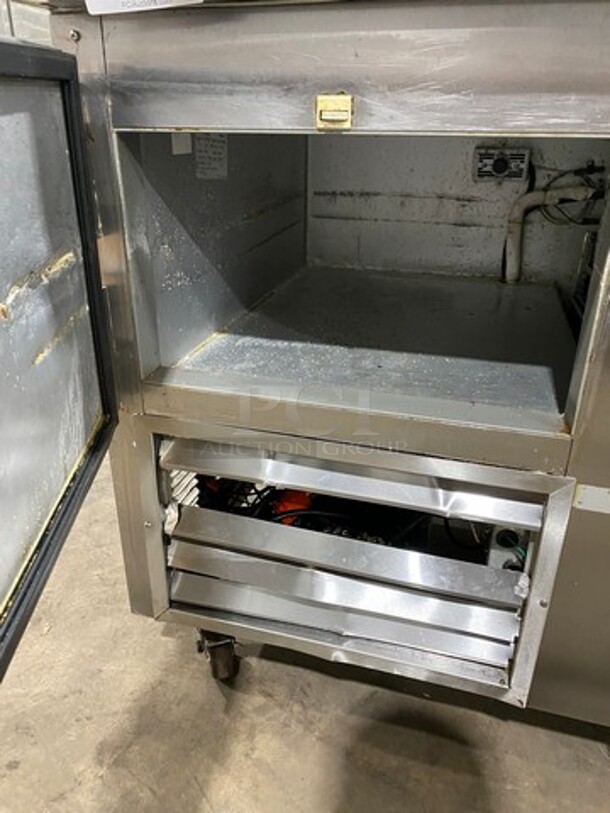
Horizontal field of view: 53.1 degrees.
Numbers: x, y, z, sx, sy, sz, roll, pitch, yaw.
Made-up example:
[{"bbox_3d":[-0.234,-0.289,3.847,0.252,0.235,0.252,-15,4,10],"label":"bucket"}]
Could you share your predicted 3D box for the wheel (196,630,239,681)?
[{"bbox_3d":[-0.139,0.376,0.971,0.056,0.112,0.095,-6,27,-13],"label":"wheel"}]

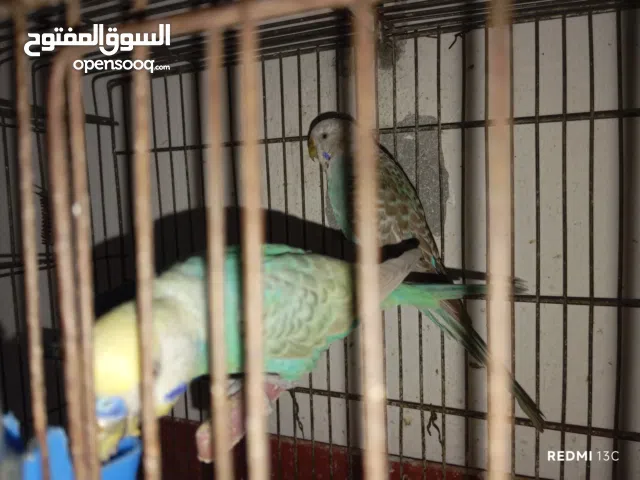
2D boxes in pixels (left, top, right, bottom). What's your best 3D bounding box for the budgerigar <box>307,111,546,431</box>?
[{"bbox_3d":[0.053,0.016,0.268,0.113,0.151,0.050,-1,3,12],"label":"budgerigar"}]

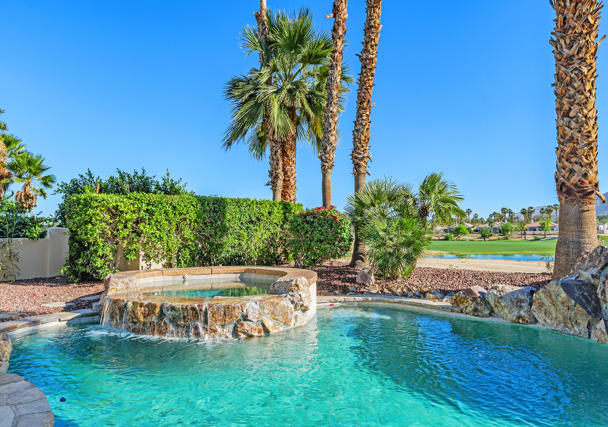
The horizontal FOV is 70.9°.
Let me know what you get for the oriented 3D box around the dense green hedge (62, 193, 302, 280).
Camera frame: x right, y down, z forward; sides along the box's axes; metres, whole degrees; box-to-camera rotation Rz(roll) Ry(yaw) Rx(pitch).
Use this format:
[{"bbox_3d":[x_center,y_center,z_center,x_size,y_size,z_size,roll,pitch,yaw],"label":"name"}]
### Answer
[{"bbox_3d":[-3.000,0.658,12.585,7.000,2.150,1.600,1,-2,-32],"label":"dense green hedge"}]

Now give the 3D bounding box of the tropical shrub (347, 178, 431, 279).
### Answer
[{"bbox_3d":[2.297,0.373,11.594,2.300,2.650,2.200,0,-2,0],"label":"tropical shrub"}]

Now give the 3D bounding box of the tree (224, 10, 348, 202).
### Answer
[{"bbox_3d":[-0.700,-3.051,17.118,4.700,9.900,4.700,0,-2,0],"label":"tree"}]

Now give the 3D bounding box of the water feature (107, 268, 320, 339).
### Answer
[{"bbox_3d":[-1.580,1.347,7.157,3.550,0.610,3.500,0,-2,5],"label":"water feature"}]

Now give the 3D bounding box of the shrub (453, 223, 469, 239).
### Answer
[{"bbox_3d":[27.508,3.135,74.936,2.800,3.000,2.800,0,-2,0],"label":"shrub"}]

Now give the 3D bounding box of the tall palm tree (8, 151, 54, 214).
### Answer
[{"bbox_3d":[-19.229,-0.970,30.053,3.400,6.650,3.400,0,-2,0],"label":"tall palm tree"}]

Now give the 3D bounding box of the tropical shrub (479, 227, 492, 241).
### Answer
[{"bbox_3d":[28.924,3.213,67.929,2.250,2.250,2.250,0,-2,0],"label":"tropical shrub"}]

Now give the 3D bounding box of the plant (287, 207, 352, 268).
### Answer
[{"bbox_3d":[0.537,0.773,13.881,2.050,2.010,1.950,0,-2,0],"label":"plant"}]

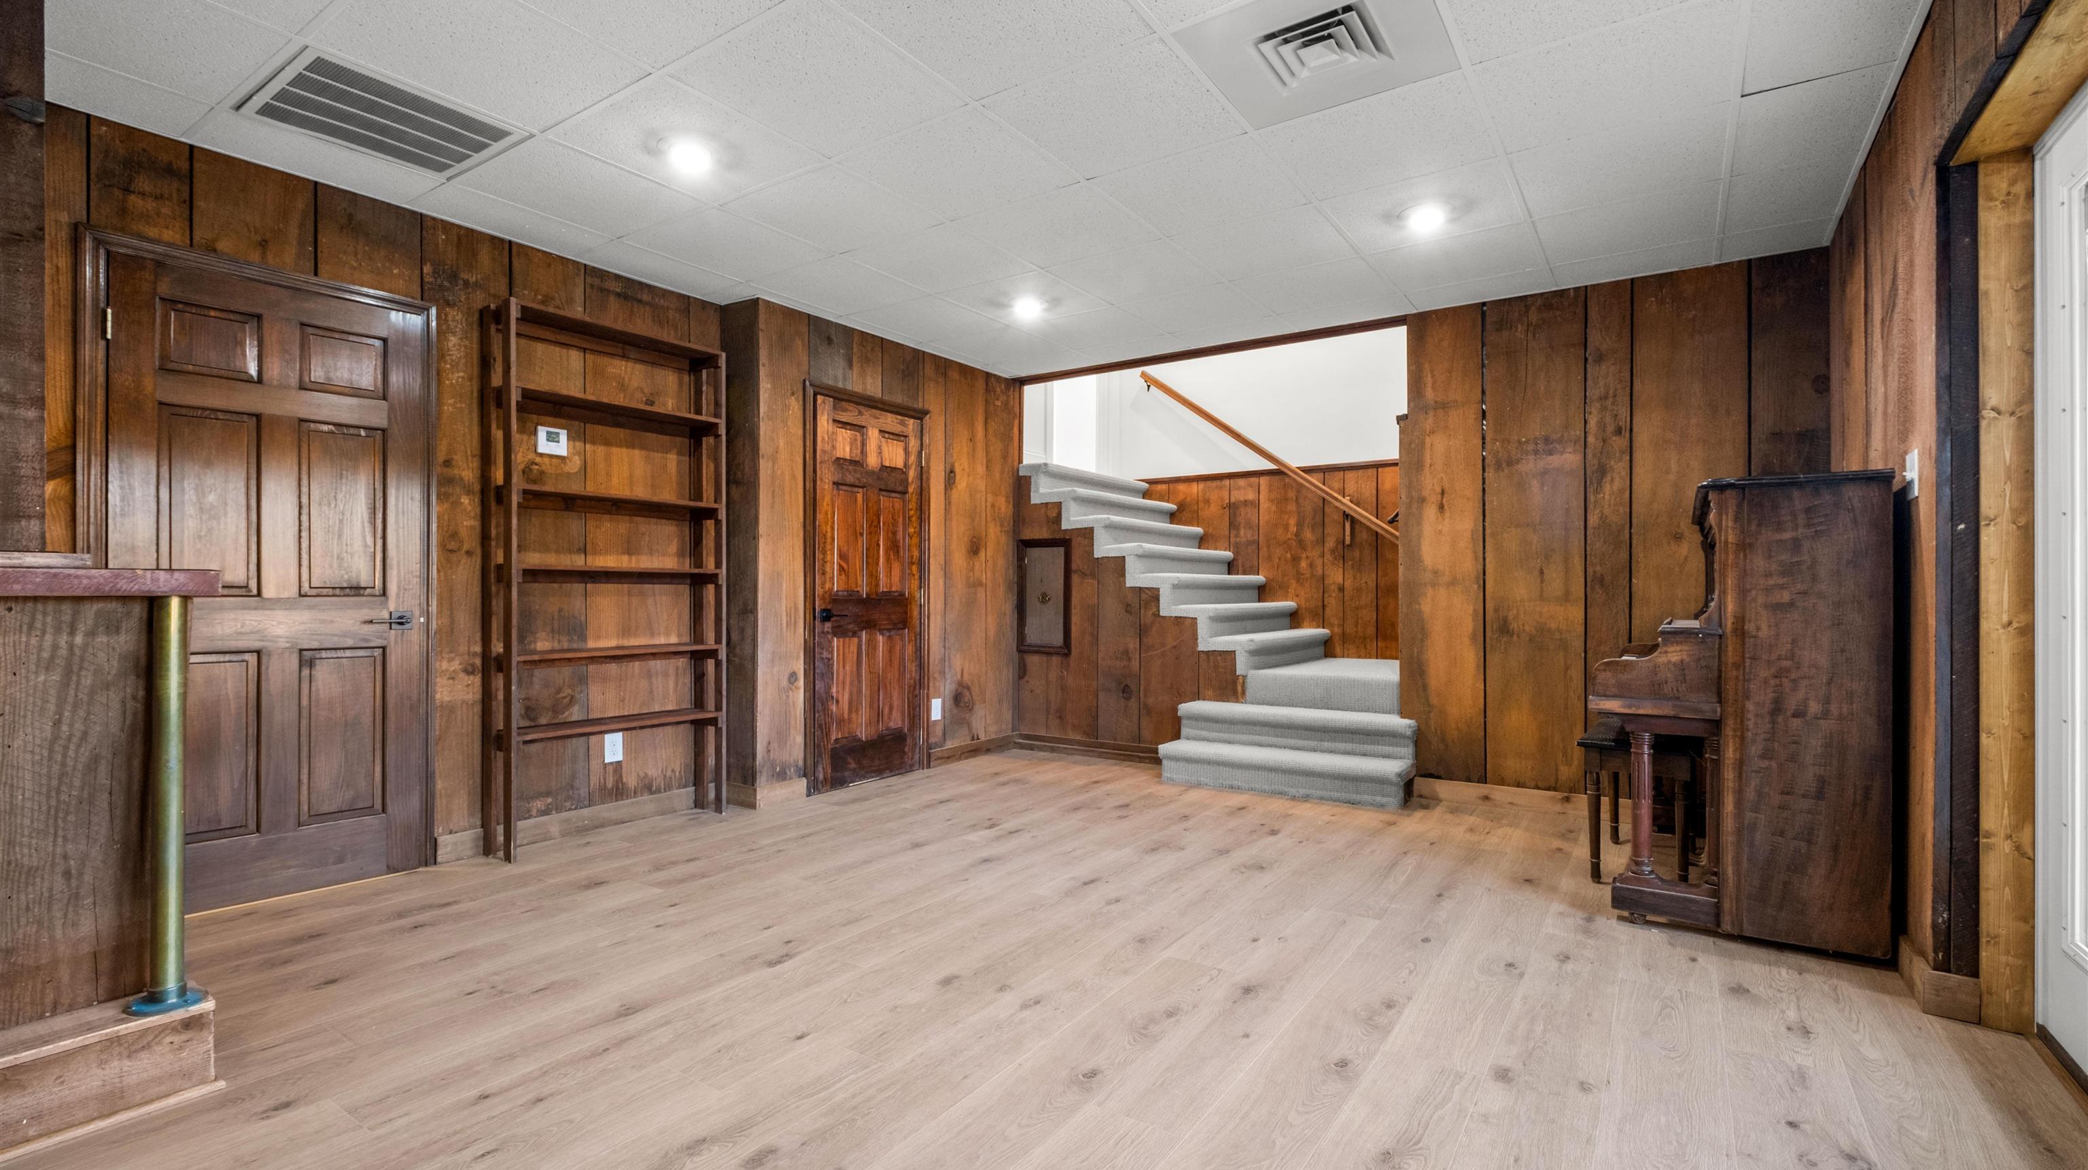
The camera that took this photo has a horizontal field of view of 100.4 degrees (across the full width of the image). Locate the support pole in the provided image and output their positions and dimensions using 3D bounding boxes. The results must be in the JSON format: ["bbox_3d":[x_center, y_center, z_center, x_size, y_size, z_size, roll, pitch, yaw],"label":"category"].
[{"bbox_3d":[-1.880,0.463,1.865,0.120,0.865,0.120,0,0,35],"label":"support pole"}]

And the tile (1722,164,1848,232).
[{"bbox_3d":[2.665,-1.405,3.141,0.332,0.020,0.605,0,0,35],"label":"tile"}]

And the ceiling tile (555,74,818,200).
[{"bbox_3d":[-1.130,-1.407,2.783,0.605,0.020,0.605,0,0,35],"label":"ceiling tile"}]

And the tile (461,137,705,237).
[{"bbox_3d":[-1.638,-1.414,3.131,0.600,0.020,0.600,1,1,35],"label":"tile"}]

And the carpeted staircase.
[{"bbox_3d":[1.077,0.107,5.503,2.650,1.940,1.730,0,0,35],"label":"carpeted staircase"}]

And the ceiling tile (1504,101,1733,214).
[{"bbox_3d":[1.917,-1.400,2.905,0.600,0.020,0.600,1,1,35],"label":"ceiling tile"}]

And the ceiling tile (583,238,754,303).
[{"bbox_3d":[-1.642,-1.402,3.840,0.262,0.020,0.640,0,0,35],"label":"ceiling tile"}]

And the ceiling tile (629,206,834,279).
[{"bbox_3d":[-1.284,-1.425,3.651,0.603,0.020,0.603,1,1,35],"label":"ceiling tile"}]

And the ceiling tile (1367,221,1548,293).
[{"bbox_3d":[1.762,-1.413,3.753,0.603,0.020,0.603,1,1,35],"label":"ceiling tile"}]

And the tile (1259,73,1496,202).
[{"bbox_3d":[1.067,-1.401,2.753,0.600,0.020,0.600,1,1,35],"label":"tile"}]

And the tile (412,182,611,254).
[{"bbox_3d":[-2.013,-1.404,3.334,0.296,0.020,0.605,0,0,35],"label":"tile"}]

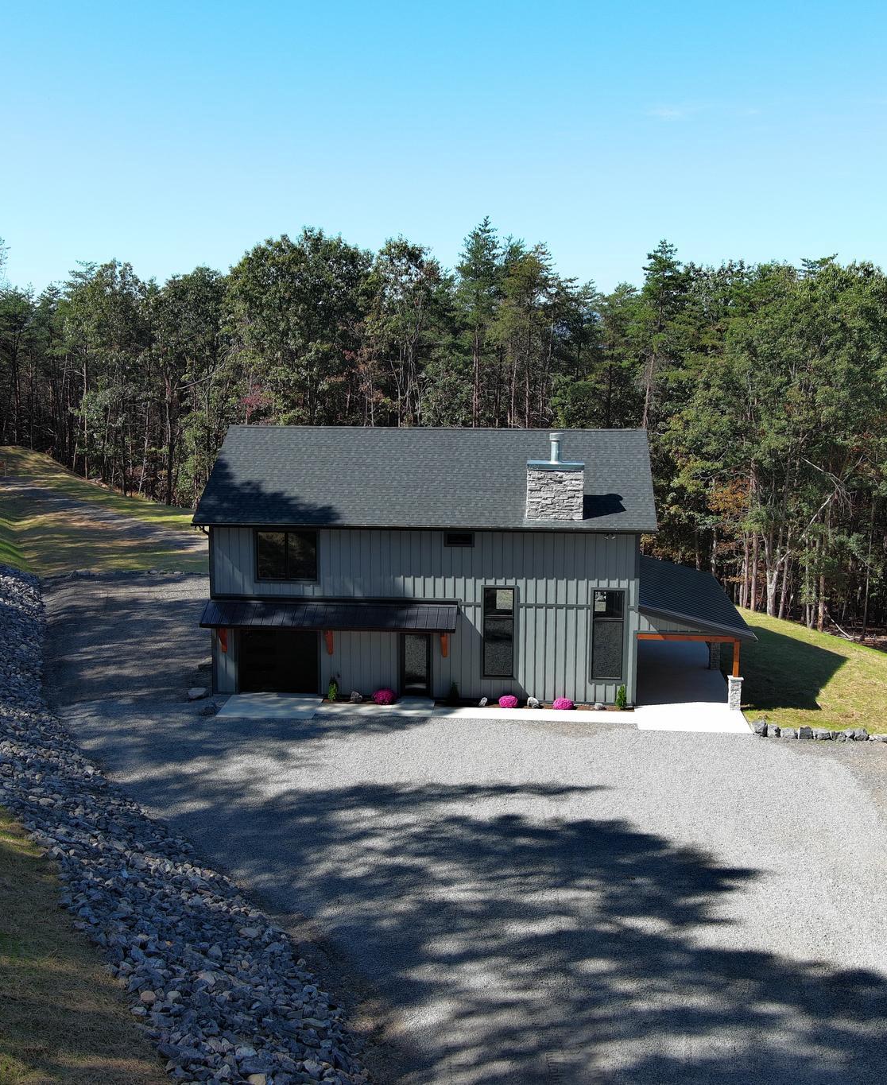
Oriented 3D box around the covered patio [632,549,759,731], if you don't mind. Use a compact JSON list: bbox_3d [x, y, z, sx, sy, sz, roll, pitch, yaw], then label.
[{"bbox_3d":[7.742,2.785,42.304,3.420,3.250,12.000,1,9,5],"label":"covered patio"}]

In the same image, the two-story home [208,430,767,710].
[{"bbox_3d":[1.251,0.148,44.186,17.111,8.226,10.683,1,9,4],"label":"two-story home"}]

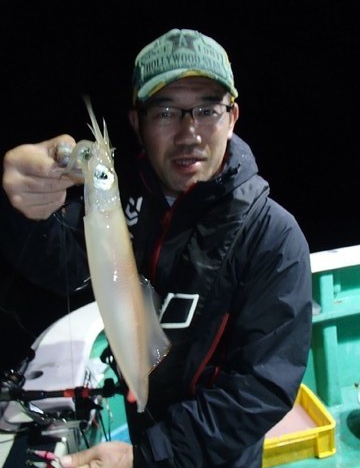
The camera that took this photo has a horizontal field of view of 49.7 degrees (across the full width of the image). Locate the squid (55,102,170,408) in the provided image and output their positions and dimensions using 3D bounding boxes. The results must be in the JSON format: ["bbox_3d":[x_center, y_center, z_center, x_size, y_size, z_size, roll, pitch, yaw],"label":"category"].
[{"bbox_3d":[-0.081,0.042,0.511,0.100,0.427,0.080,-10,10,-7],"label":"squid"}]

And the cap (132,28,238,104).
[{"bbox_3d":[0.008,-0.297,0.650,0.178,0.132,0.260,-4,16,-3],"label":"cap"}]

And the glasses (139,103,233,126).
[{"bbox_3d":[0.003,-0.201,0.655,0.141,0.042,0.140,-4,16,-6],"label":"glasses"}]

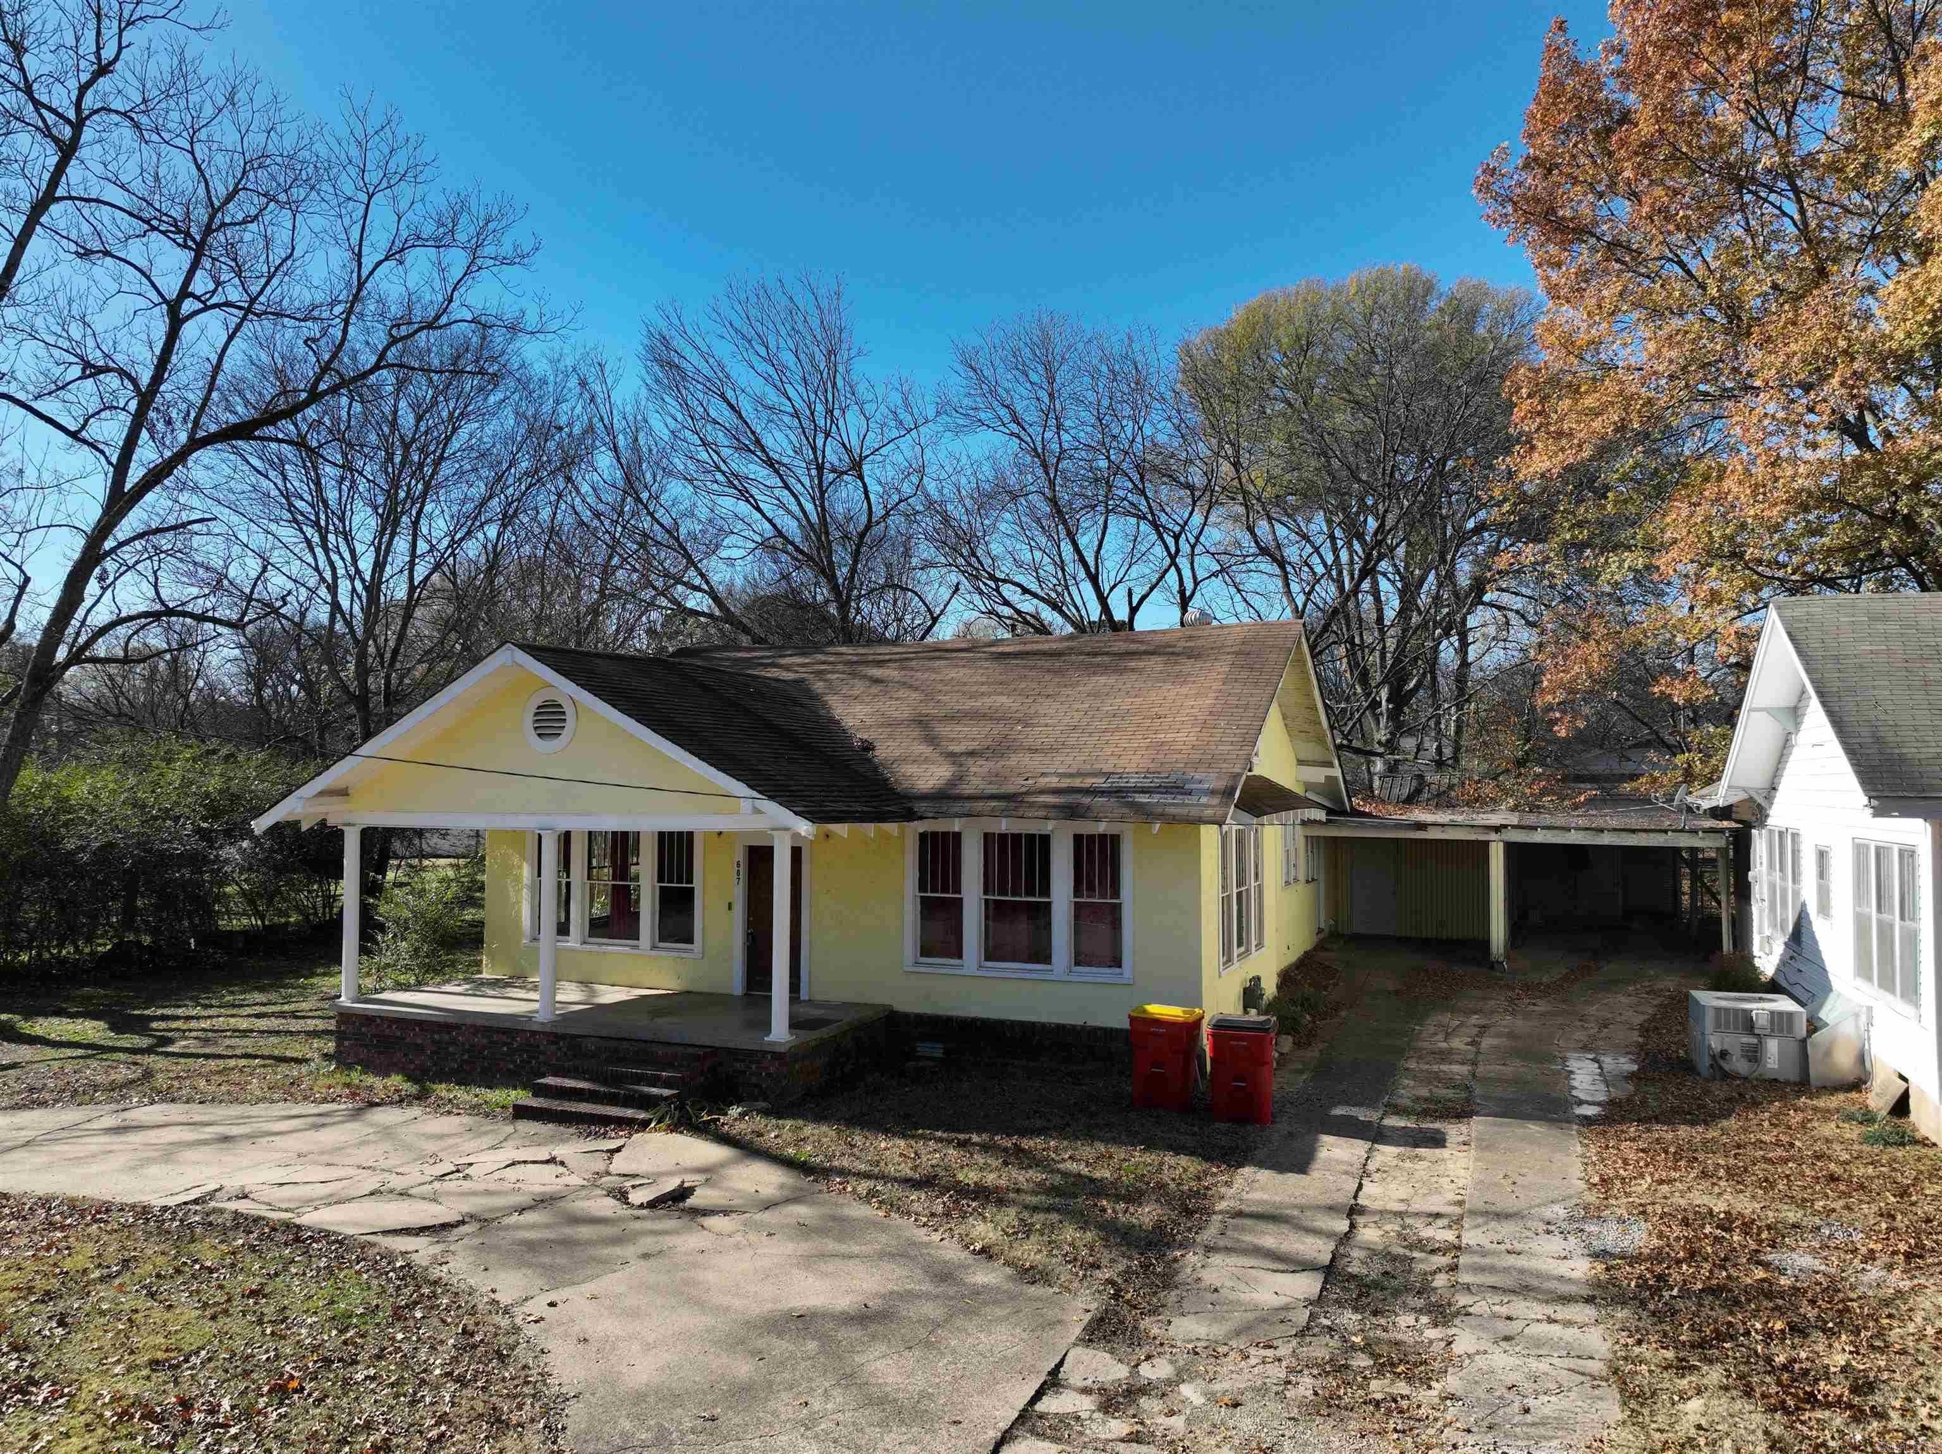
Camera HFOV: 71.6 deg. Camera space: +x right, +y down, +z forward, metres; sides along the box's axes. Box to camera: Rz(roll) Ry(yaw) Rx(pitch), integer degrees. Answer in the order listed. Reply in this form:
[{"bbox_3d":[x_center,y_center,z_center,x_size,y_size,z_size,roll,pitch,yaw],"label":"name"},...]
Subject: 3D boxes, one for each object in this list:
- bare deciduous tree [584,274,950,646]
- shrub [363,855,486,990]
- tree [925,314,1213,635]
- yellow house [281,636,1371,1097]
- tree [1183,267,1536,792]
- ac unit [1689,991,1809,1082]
[{"bbox_3d":[-5.611,-3.758,37.000,10.096,17.416,9.500,0,-3,0],"label":"bare deciduous tree"},{"bbox_3d":[-8.755,3.254,21.600,1.948,2.353,1.900,-1,-3,23],"label":"shrub"},{"bbox_3d":[2.858,-3.220,37.000,7.926,16.332,7.500,0,-3,0],"label":"tree"},{"bbox_3d":[-1.030,1.533,22.033,12.495,6.344,14.892,-1,-3,23],"label":"yellow house"},{"bbox_3d":[10.412,-3.703,36.000,9.458,17.194,9.200,0,-3,0],"label":"tree"},{"bbox_3d":[9.857,3.928,17.094,1.142,0.877,1.173,-1,-3,23],"label":"ac unit"}]

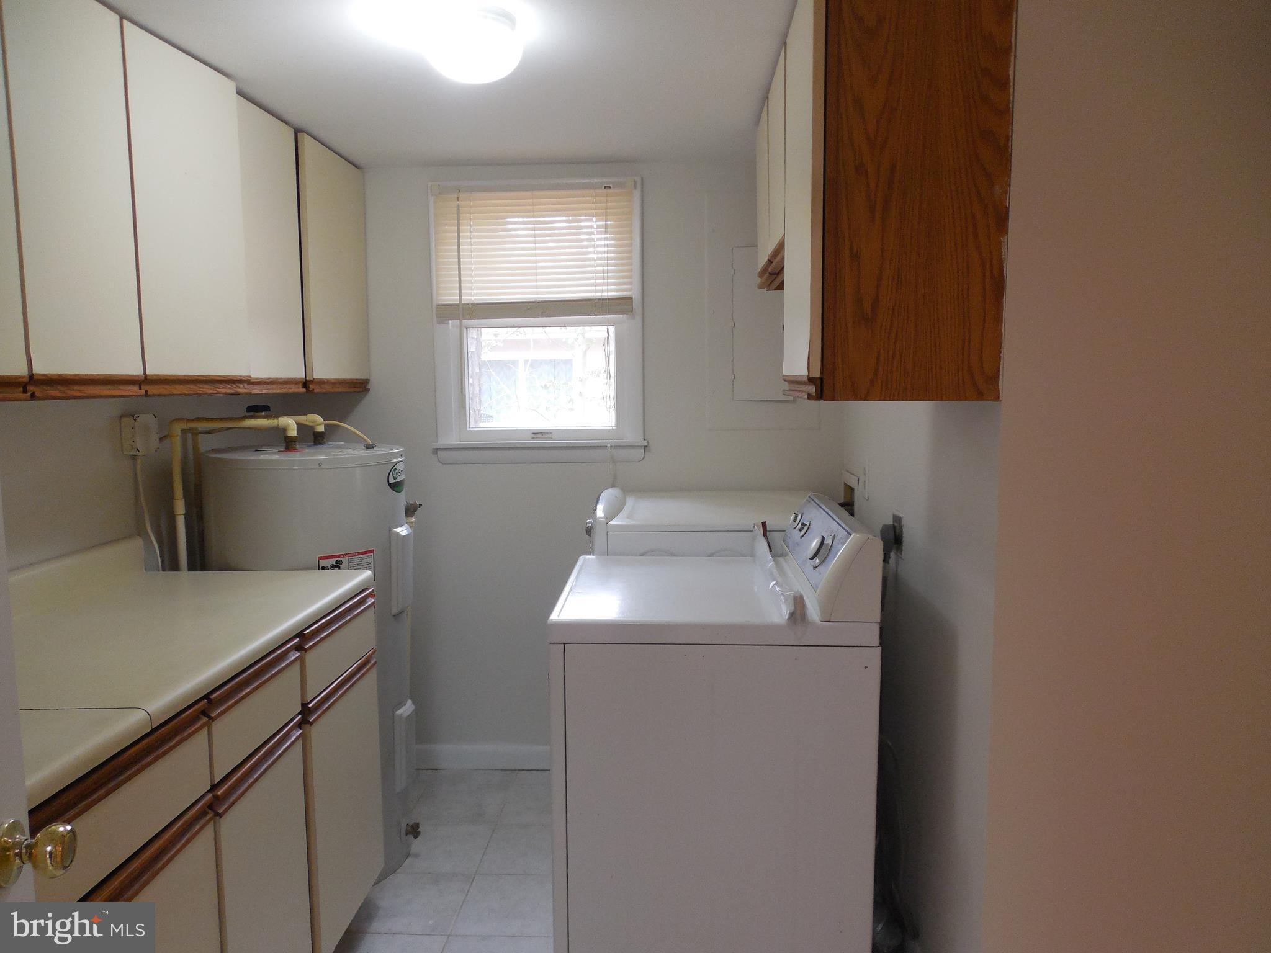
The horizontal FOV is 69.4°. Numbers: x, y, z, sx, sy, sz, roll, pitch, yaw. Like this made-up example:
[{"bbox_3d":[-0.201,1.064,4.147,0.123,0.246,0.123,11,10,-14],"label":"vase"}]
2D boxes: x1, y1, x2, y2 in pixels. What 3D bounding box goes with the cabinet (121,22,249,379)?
[{"bbox_3d":[-1.166,-0.566,2.055,0.355,0.743,0.399,0,6,3],"label":"cabinet"}]

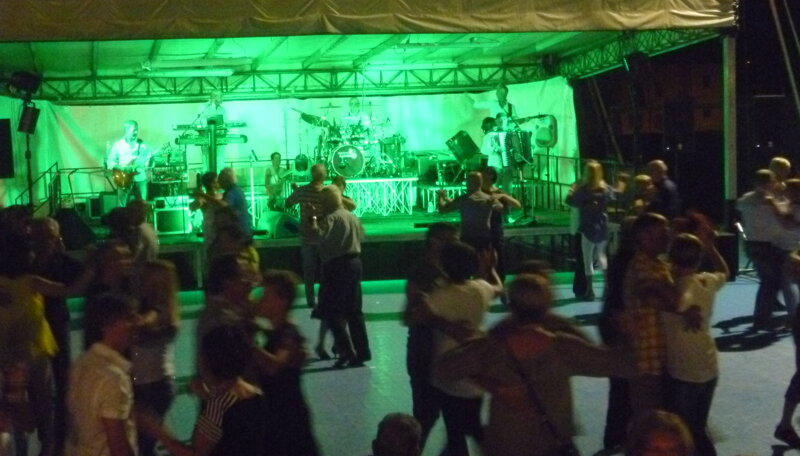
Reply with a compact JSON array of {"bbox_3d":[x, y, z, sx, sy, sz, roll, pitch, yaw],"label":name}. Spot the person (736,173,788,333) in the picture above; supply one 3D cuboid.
[{"bbox_3d":[3.710,0.220,15.800,0.530,1.680,0.460,2,6,37],"label":"person"}]

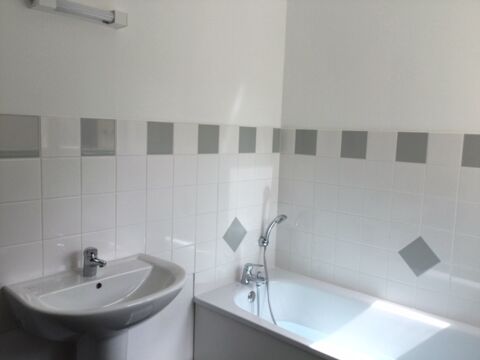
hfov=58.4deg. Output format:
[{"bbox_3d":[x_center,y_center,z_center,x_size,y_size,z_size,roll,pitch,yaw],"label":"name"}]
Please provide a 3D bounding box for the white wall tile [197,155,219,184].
[{"bbox_3d":[-0.168,-0.054,2.195,0.010,0.150,0.150,7,8,41],"label":"white wall tile"}]

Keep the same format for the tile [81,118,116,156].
[{"bbox_3d":[-0.562,-0.169,1.706,0.010,0.142,0.150,8,8,41],"label":"tile"}]

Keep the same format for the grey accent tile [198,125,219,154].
[{"bbox_3d":[-0.162,-0.205,2.179,0.010,0.150,0.150,7,8,41],"label":"grey accent tile"}]

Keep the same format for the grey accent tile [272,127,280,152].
[{"bbox_3d":[0.219,-0.243,2.615,0.010,0.151,0.068,8,9,42],"label":"grey accent tile"}]

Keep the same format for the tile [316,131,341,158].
[{"bbox_3d":[0.500,-0.206,2.404,0.150,0.150,0.010,7,8,41],"label":"tile"}]

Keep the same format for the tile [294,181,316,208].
[{"bbox_3d":[0.373,0.078,2.535,0.150,0.150,0.010,8,8,41],"label":"tile"}]

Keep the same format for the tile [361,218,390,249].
[{"bbox_3d":[0.710,0.275,2.242,0.150,0.149,0.010,7,8,41],"label":"tile"}]

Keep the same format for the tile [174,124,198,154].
[{"bbox_3d":[-0.261,-0.197,2.047,0.010,0.142,0.150,8,8,41],"label":"tile"}]

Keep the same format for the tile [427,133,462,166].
[{"bbox_3d":[0.954,-0.144,2.005,0.150,0.142,0.010,8,8,41],"label":"tile"}]

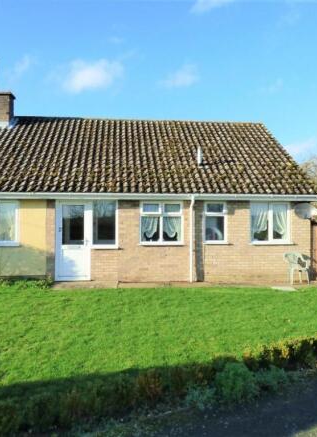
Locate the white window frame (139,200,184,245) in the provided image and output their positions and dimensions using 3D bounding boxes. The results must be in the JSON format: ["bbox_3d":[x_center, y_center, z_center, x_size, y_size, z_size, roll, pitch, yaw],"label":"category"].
[{"bbox_3d":[0.087,0.137,10.122,1.140,1.153,0.100,0,-1,-5],"label":"white window frame"}]

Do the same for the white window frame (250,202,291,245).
[{"bbox_3d":[2.956,0.138,10.200,1.090,1.110,0.110,0,0,0],"label":"white window frame"}]

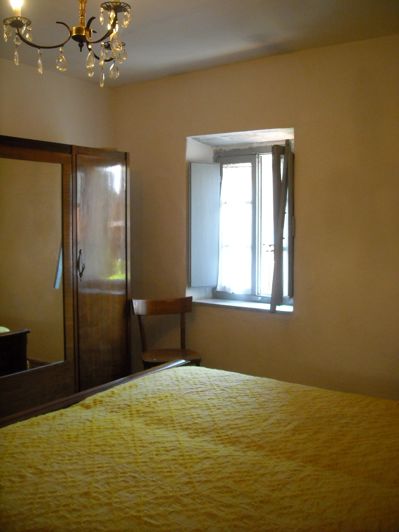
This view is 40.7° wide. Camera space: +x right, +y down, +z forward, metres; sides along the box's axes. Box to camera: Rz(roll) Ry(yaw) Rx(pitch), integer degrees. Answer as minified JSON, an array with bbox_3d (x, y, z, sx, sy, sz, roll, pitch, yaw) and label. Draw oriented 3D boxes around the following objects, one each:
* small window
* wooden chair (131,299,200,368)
[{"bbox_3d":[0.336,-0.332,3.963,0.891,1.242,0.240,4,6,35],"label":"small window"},{"bbox_3d":[-0.221,0.671,3.848,0.450,0.820,0.450,-1,5,-14],"label":"wooden chair"}]

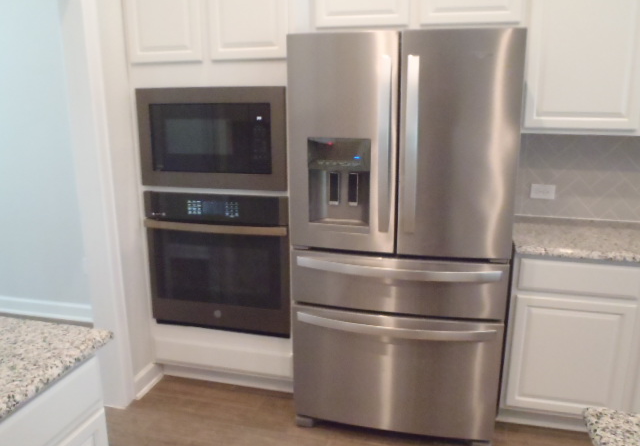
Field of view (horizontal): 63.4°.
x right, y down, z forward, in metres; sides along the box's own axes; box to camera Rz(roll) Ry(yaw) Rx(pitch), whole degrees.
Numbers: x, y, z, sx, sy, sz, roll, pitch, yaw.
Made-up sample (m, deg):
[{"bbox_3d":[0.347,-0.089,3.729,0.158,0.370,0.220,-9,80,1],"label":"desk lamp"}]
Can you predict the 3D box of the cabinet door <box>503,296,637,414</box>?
[{"bbox_3d":[1.106,0.599,2.302,0.473,0.549,0.025,3,13,14],"label":"cabinet door"}]

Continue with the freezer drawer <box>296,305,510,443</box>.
[{"bbox_3d":[0.320,0.664,2.298,0.901,0.554,0.146,3,13,14],"label":"freezer drawer"}]

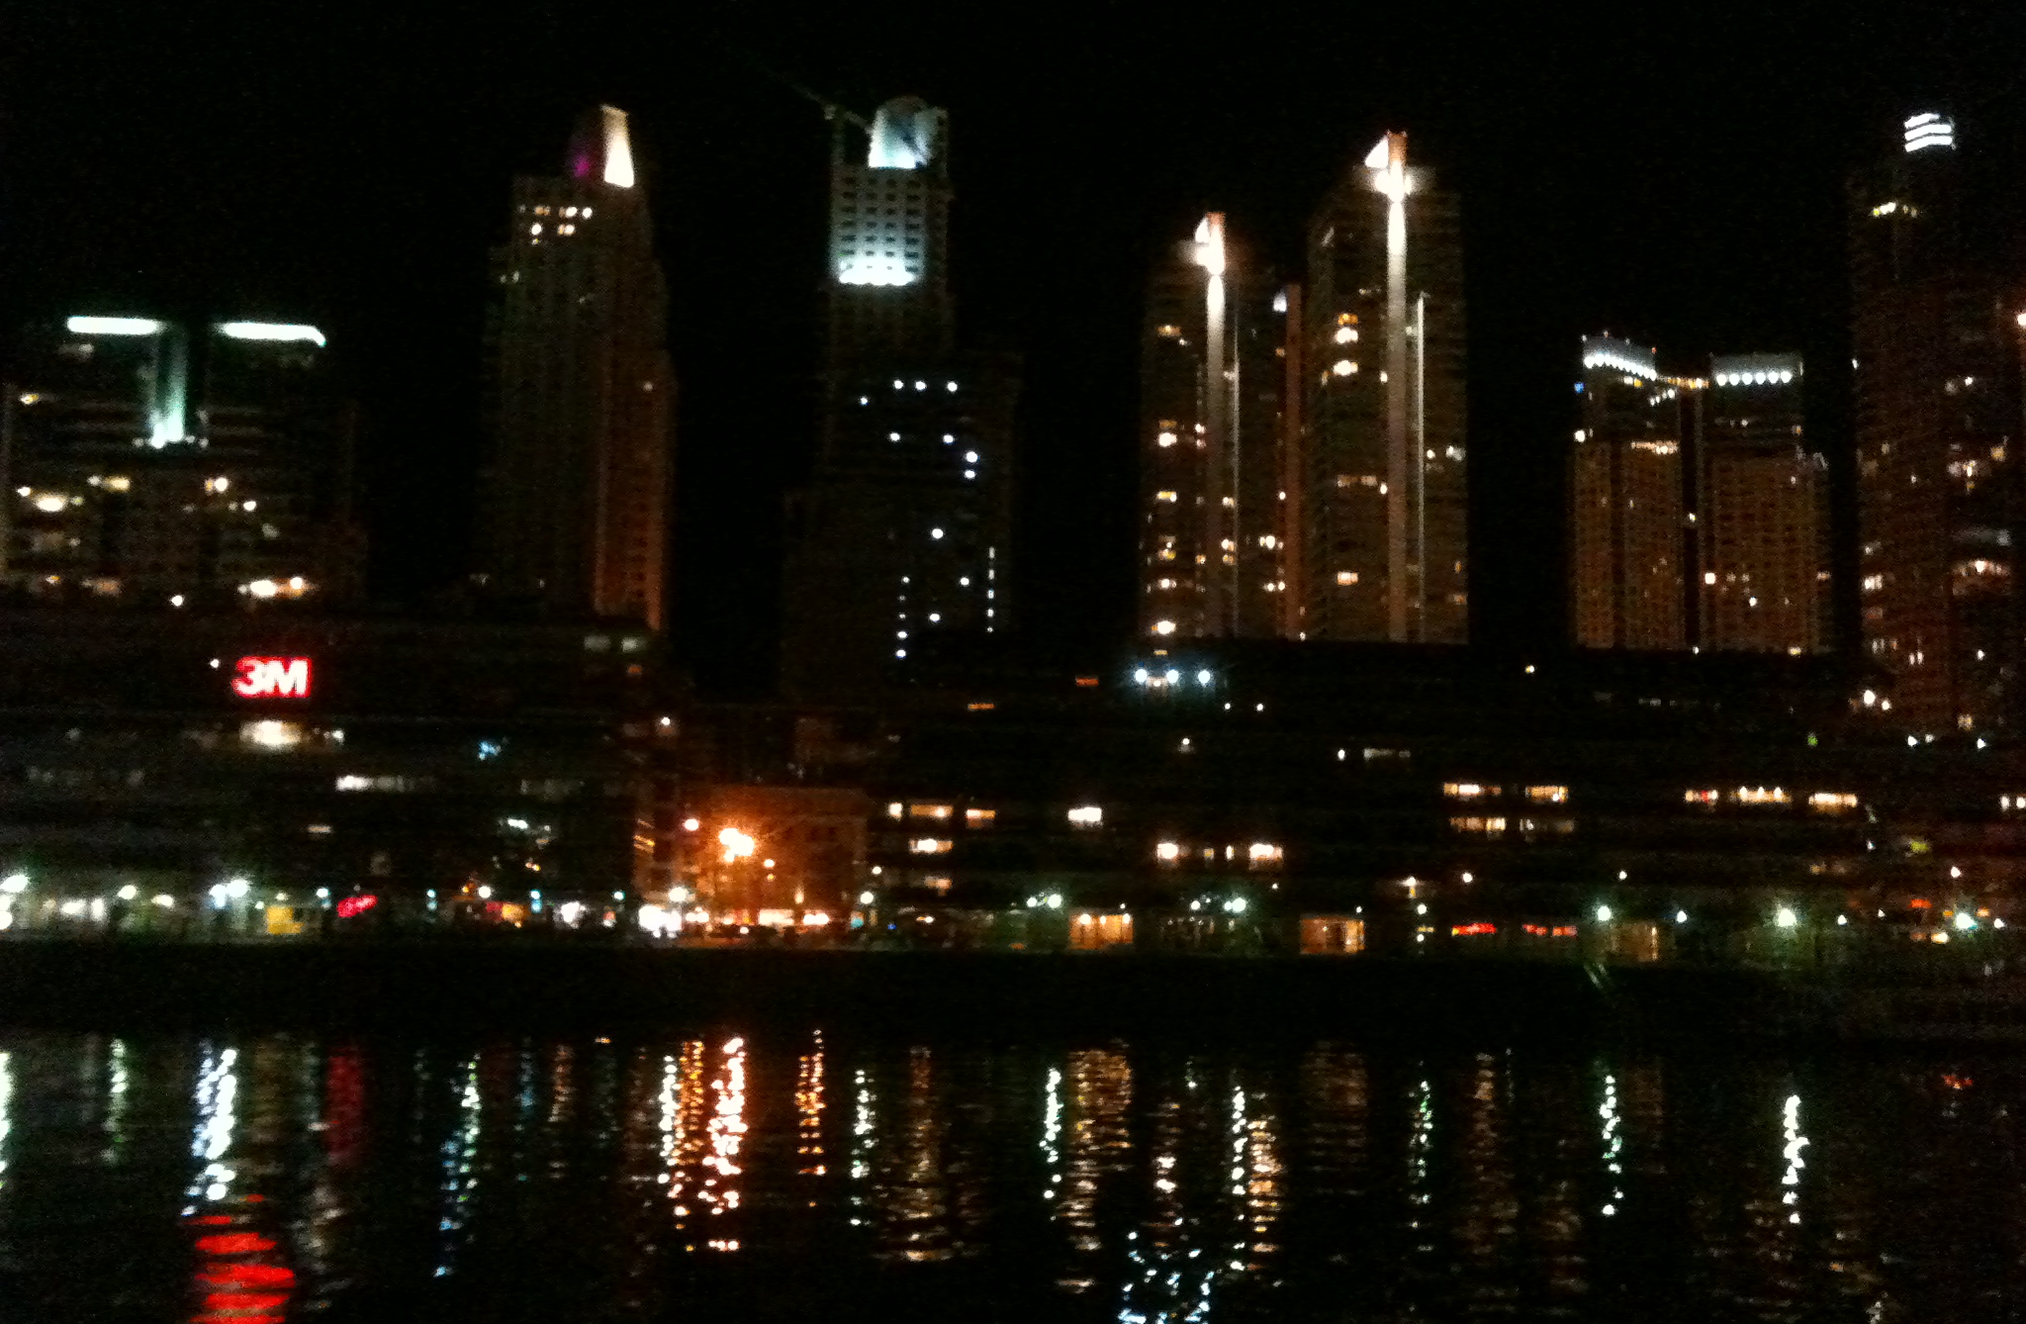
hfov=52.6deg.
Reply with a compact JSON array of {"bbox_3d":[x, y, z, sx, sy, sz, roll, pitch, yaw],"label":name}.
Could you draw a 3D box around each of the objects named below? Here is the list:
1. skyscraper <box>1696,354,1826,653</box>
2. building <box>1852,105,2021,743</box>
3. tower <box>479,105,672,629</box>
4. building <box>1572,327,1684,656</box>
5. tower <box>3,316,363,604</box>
[{"bbox_3d":[203.390,-4.760,558.450,30.000,160.000,26.000,0,-7,10],"label":"skyscraper"},{"bbox_3d":[182.200,-27.840,402.080,27.000,165.600,25.000,7,-10,-42],"label":"building"},{"bbox_3d":[-80.270,-27.970,378.430,30.000,152.600,30.000,1,-7,-3],"label":"tower"},{"bbox_3d":[163.820,-6.960,545.550,24.000,160.000,26.000,-6,-10,42],"label":"building"},{"bbox_3d":[-137.310,-7.510,341.450,49.000,101.000,25.000,1,-7,0],"label":"tower"}]

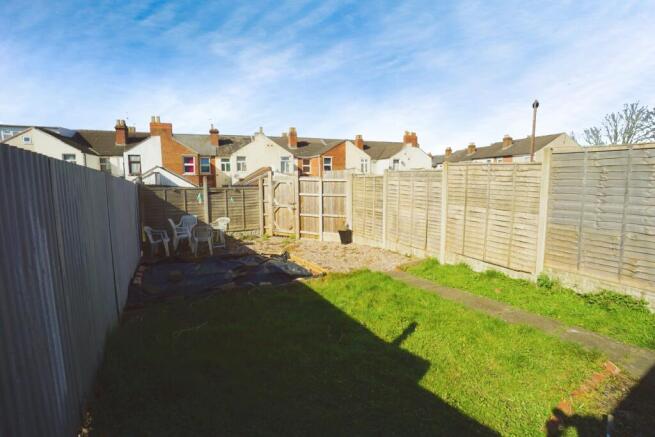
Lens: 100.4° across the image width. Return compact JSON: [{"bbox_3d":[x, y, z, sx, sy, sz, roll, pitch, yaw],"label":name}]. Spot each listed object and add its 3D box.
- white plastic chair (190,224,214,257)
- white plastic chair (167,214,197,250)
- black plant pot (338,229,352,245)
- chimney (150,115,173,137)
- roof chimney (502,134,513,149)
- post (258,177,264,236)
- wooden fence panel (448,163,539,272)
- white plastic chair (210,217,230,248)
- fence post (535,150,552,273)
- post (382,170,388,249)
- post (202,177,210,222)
[{"bbox_3d":[-3.371,0.573,7.350,0.550,0.800,0.540,-2,7,-18],"label":"white plastic chair"},{"bbox_3d":[-3.930,0.382,7.450,0.570,0.880,0.580,-2,6,-12],"label":"white plastic chair"},{"bbox_3d":[0.570,0.596,8.650,0.430,0.380,0.430,0,7,0],"label":"black plant pot"},{"bbox_3d":[-14.027,-7.818,23.000,1.500,1.740,0.600,-2,6,-19],"label":"chimney"},{"bbox_3d":[21.134,-8.944,32.000,0.700,1.650,0.650,-3,7,-23],"label":"roof chimney"},{"bbox_3d":[-2.357,-0.411,9.750,0.120,2.120,0.120,2,7,18],"label":"post"},{"bbox_3d":[3.164,-0.114,5.450,0.050,1.880,1.770,-4,7,-34],"label":"wooden fence panel"},{"bbox_3d":[-3.096,0.414,7.900,0.540,0.820,0.540,-1,7,-11],"label":"white plastic chair"},{"bbox_3d":[3.559,-0.074,4.500,0.110,2.110,0.100,-4,8,-31],"label":"fence post"},{"bbox_3d":[1.657,-0.257,7.800,0.110,2.240,0.110,-4,7,-34],"label":"post"},{"bbox_3d":[-3.767,-0.327,8.500,0.110,1.950,0.110,-2,6,-12],"label":"post"}]

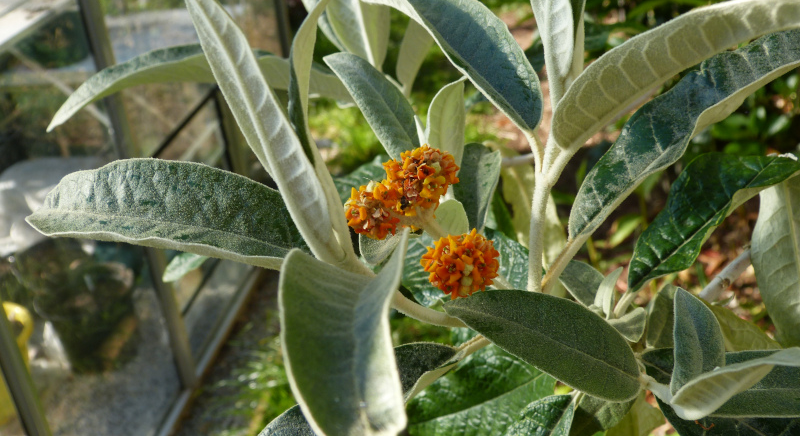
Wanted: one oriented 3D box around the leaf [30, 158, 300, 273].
[{"bbox_3d":[-0.070,0.001,0.291,0.099,0.012,0.032,9,72,-2],"label":"leaf"}]

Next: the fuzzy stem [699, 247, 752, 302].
[{"bbox_3d":[0.137,0.024,0.385,0.033,0.006,0.006,-40,73,-18],"label":"fuzzy stem"}]

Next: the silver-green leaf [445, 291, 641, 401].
[{"bbox_3d":[0.045,0.041,0.291,0.070,0.010,0.030,22,71,-10],"label":"silver-green leaf"}]

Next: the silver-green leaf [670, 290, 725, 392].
[{"bbox_3d":[0.099,0.042,0.309,0.018,0.037,0.009,0,-13,18],"label":"silver-green leaf"}]

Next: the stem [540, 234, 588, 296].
[{"bbox_3d":[0.056,0.016,0.318,0.004,0.004,0.025,34,78,10],"label":"stem"}]

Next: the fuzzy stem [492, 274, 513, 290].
[{"bbox_3d":[0.033,0.021,0.299,0.003,0.010,0.003,-58,37,0],"label":"fuzzy stem"}]

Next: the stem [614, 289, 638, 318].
[{"bbox_3d":[0.080,0.030,0.328,0.004,0.004,0.012,33,65,14],"label":"stem"}]

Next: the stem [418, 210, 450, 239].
[{"bbox_3d":[0.011,0.002,0.296,0.004,0.012,0.004,-45,19,1],"label":"stem"}]

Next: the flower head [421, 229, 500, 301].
[{"bbox_3d":[0.019,0.014,0.290,0.025,0.024,0.025,-4,30,4],"label":"flower head"}]

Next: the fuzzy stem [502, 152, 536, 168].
[{"bbox_3d":[0.050,-0.024,0.390,0.015,0.004,0.004,-10,2,0],"label":"fuzzy stem"}]

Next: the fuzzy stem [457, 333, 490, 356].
[{"bbox_3d":[0.024,0.042,0.305,0.013,0.003,0.003,-30,-9,0],"label":"fuzzy stem"}]

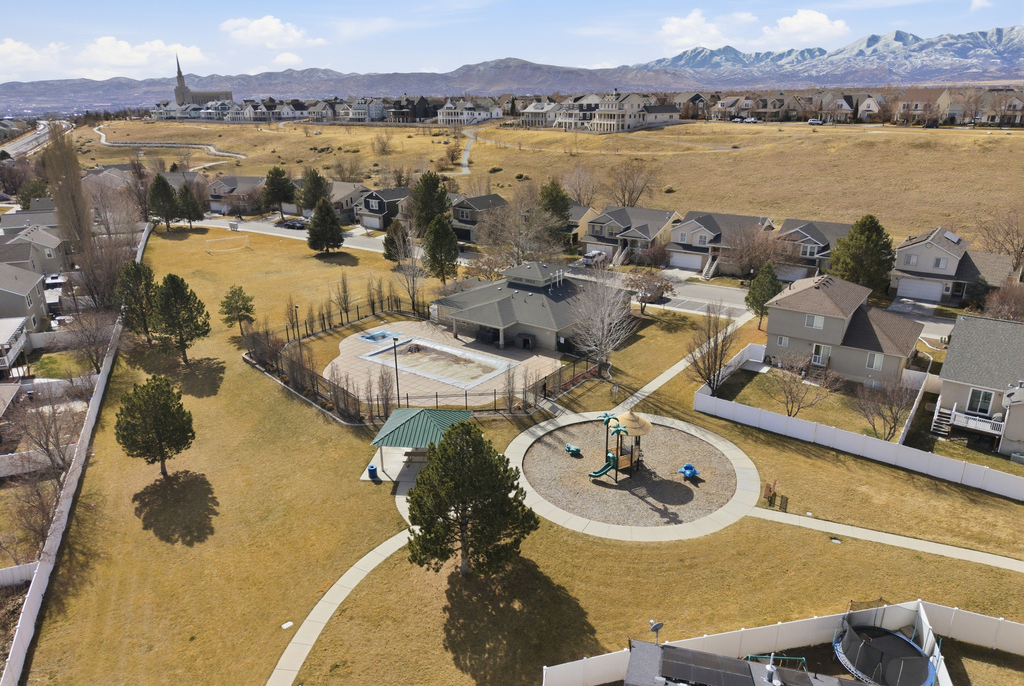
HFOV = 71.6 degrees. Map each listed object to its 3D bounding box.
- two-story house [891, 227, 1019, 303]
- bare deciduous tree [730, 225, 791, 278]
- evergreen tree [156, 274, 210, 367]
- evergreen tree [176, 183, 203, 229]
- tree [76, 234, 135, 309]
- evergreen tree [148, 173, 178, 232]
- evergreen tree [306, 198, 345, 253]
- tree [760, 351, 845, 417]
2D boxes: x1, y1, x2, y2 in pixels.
[{"bbox_3d":[57.732,-10.256,92.635,12.600,7.600,12.800,14,25,36],"label":"two-story house"},{"bbox_3d":[35.479,-12.810,101.166,8.577,7.908,8.577,0,20,0],"label":"bare deciduous tree"},{"bbox_3d":[-34.083,-2.378,73.552,5.265,9.928,5.265,0,20,0],"label":"evergreen tree"},{"bbox_3d":[-65.287,-27.724,144.292,5.369,9.245,5.369,0,20,0],"label":"evergreen tree"},{"bbox_3d":[-55.514,-9.697,96.119,7.840,10.330,7.840,0,20,0],"label":"tree"},{"bbox_3d":[-69.316,-27.833,141.319,5.570,11.570,5.570,0,20,0],"label":"evergreen tree"},{"bbox_3d":[-32.028,-20.130,121.929,6.354,9.628,6.354,0,20,0],"label":"evergreen tree"},{"bbox_3d":[25.207,3.827,61.949,7.320,6.580,7.320,0,20,0],"label":"tree"}]

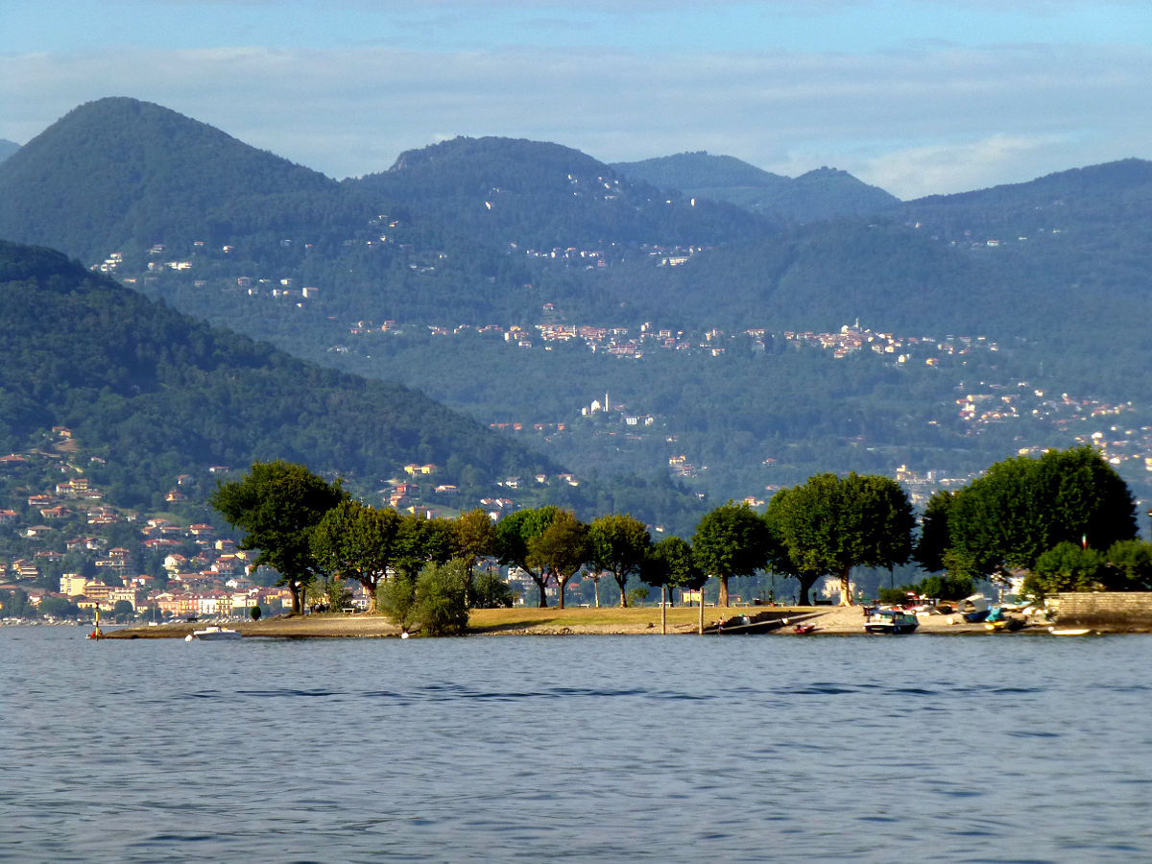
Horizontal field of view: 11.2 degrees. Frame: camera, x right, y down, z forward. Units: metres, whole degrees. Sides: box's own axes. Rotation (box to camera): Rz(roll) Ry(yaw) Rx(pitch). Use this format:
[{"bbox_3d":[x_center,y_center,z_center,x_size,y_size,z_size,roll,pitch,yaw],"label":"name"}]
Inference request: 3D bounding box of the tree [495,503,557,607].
[{"bbox_3d":[-5.040,13.810,648.000,7.650,11.150,7.650,0,-2,0],"label":"tree"}]

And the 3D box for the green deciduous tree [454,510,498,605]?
[{"bbox_3d":[-10.940,13.780,642.000,4.950,10.840,5.440,0,-2,0],"label":"green deciduous tree"}]

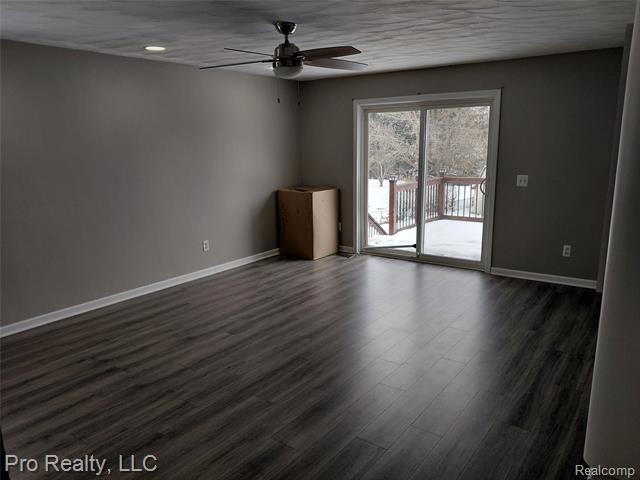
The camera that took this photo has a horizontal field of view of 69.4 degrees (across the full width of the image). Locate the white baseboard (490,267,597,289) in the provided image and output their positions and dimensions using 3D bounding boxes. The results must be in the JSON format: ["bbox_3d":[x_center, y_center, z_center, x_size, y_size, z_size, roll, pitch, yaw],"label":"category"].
[{"bbox_3d":[2.482,0.427,5.202,1.084,0.085,0.016,8,15,36],"label":"white baseboard"}]

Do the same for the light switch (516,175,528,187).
[{"bbox_3d":[2.252,-0.652,5.135,0.117,0.119,0.014,8,15,36],"label":"light switch"}]

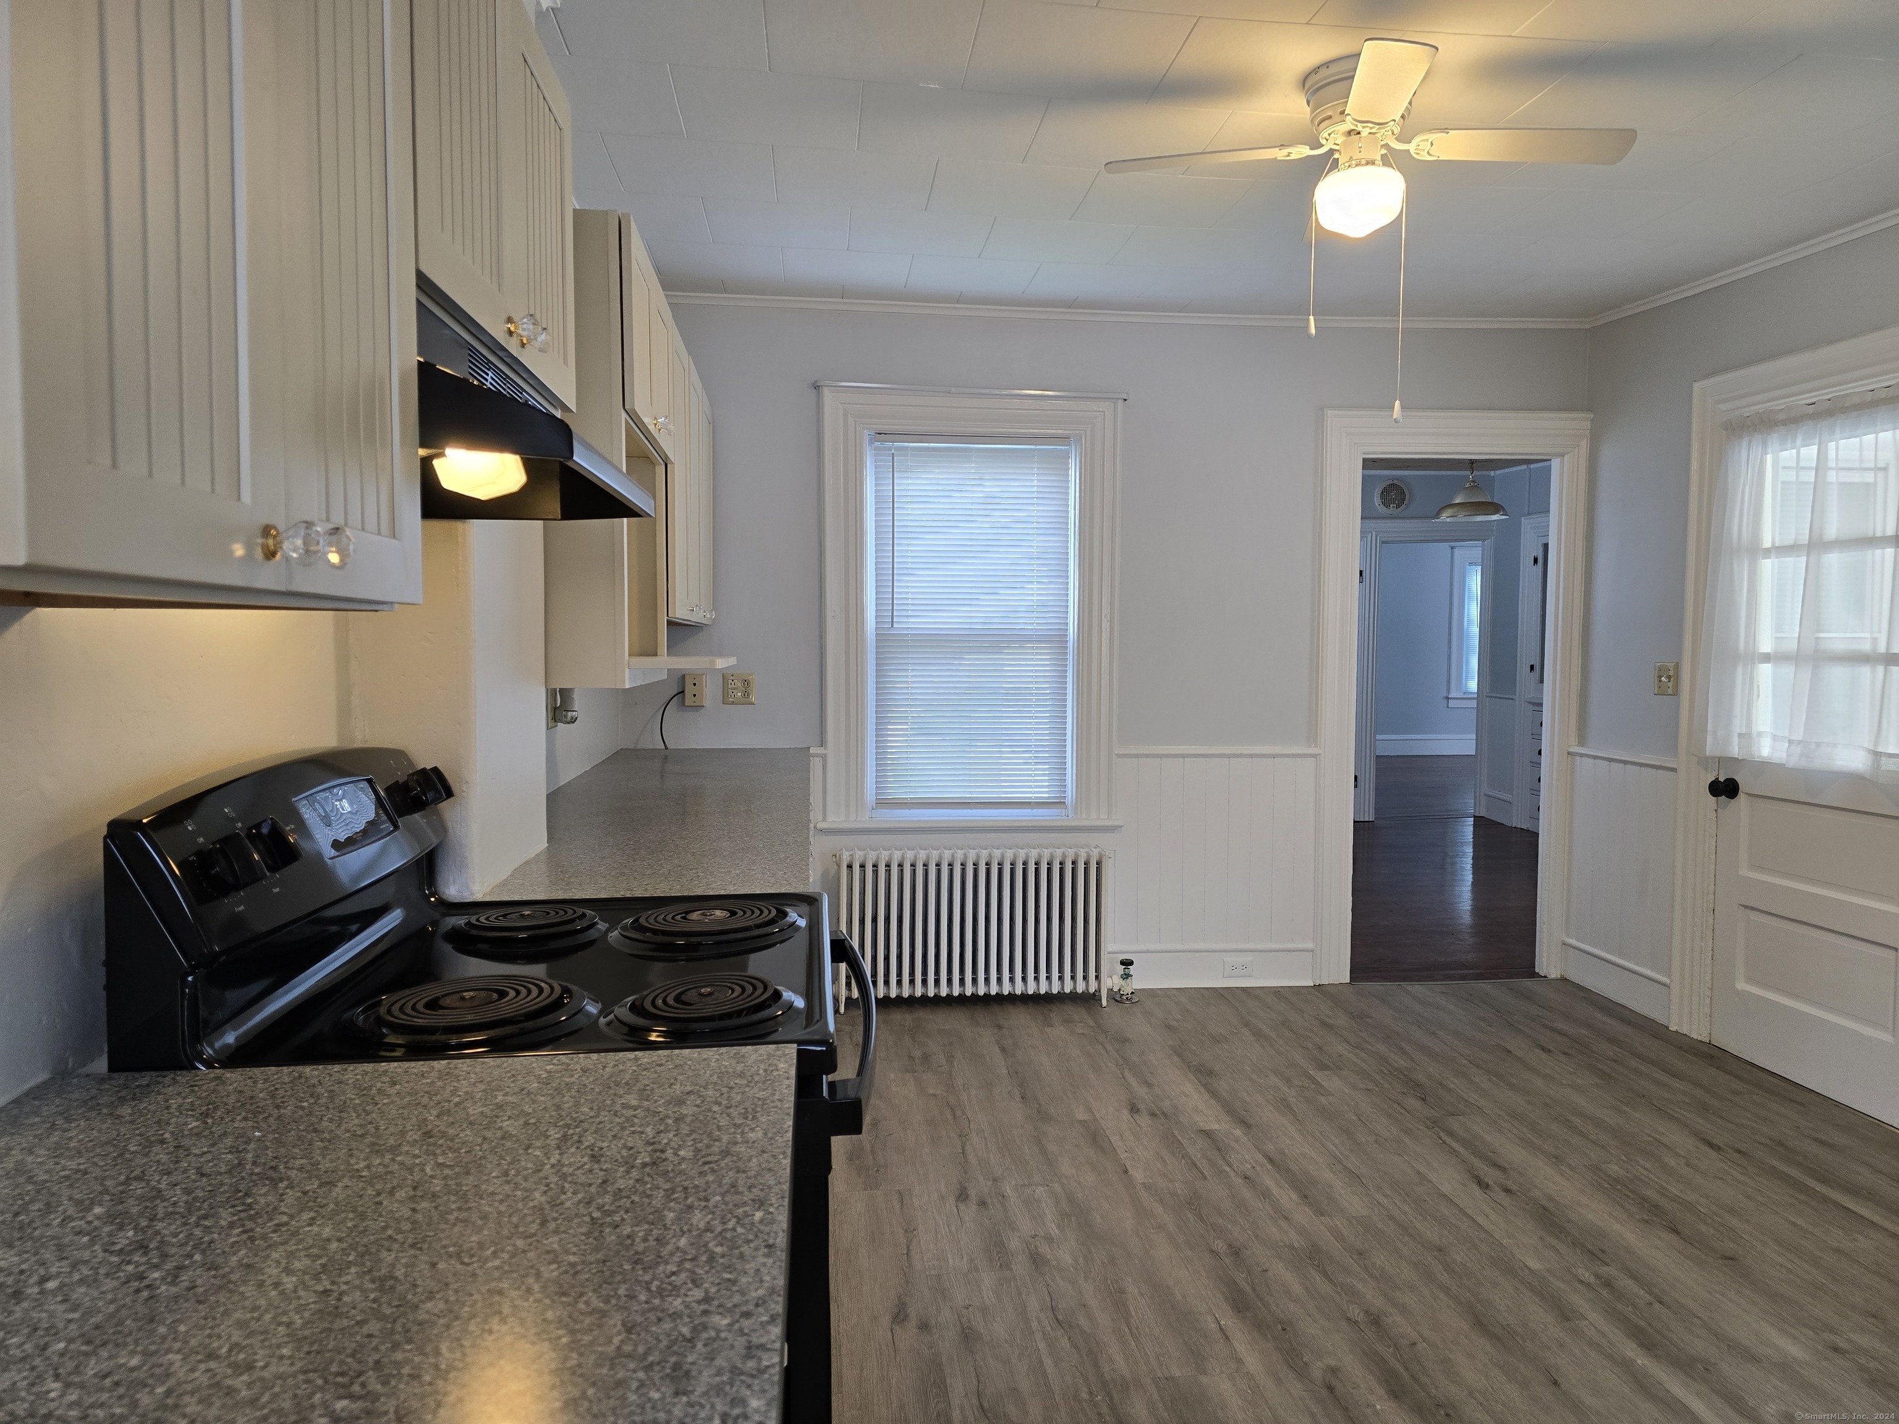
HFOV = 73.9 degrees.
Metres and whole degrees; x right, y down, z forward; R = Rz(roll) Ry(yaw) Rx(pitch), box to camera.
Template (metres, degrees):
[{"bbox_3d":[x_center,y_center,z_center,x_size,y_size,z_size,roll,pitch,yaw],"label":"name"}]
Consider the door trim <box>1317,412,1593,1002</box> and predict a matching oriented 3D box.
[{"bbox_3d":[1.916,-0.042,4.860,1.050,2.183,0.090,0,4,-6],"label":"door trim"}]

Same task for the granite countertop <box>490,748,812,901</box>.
[{"bbox_3d":[-0.706,0.236,3.265,0.692,0.040,2.585,0,4,-6],"label":"granite countertop"}]

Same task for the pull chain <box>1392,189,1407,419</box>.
[{"bbox_3d":[0.992,-0.887,2.771,0.018,0.492,0.018,0,4,-6],"label":"pull chain"}]

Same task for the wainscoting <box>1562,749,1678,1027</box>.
[{"bbox_3d":[2.464,0.611,4.604,0.040,0.917,0.658,0,4,-6],"label":"wainscoting"}]

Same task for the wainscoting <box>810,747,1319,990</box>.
[{"bbox_3d":[0.452,0.593,4.724,1.913,0.923,0.045,0,4,-6],"label":"wainscoting"}]

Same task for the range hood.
[{"bbox_3d":[-0.651,-0.356,1.573,0.474,0.164,0.770,0,4,-6],"label":"range hood"}]

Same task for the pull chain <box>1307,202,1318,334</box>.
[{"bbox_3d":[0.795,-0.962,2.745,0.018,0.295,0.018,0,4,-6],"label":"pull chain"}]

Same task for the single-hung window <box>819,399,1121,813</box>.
[{"bbox_3d":[0.080,-0.373,4.639,1.109,1.589,0.110,0,4,-6],"label":"single-hung window"}]

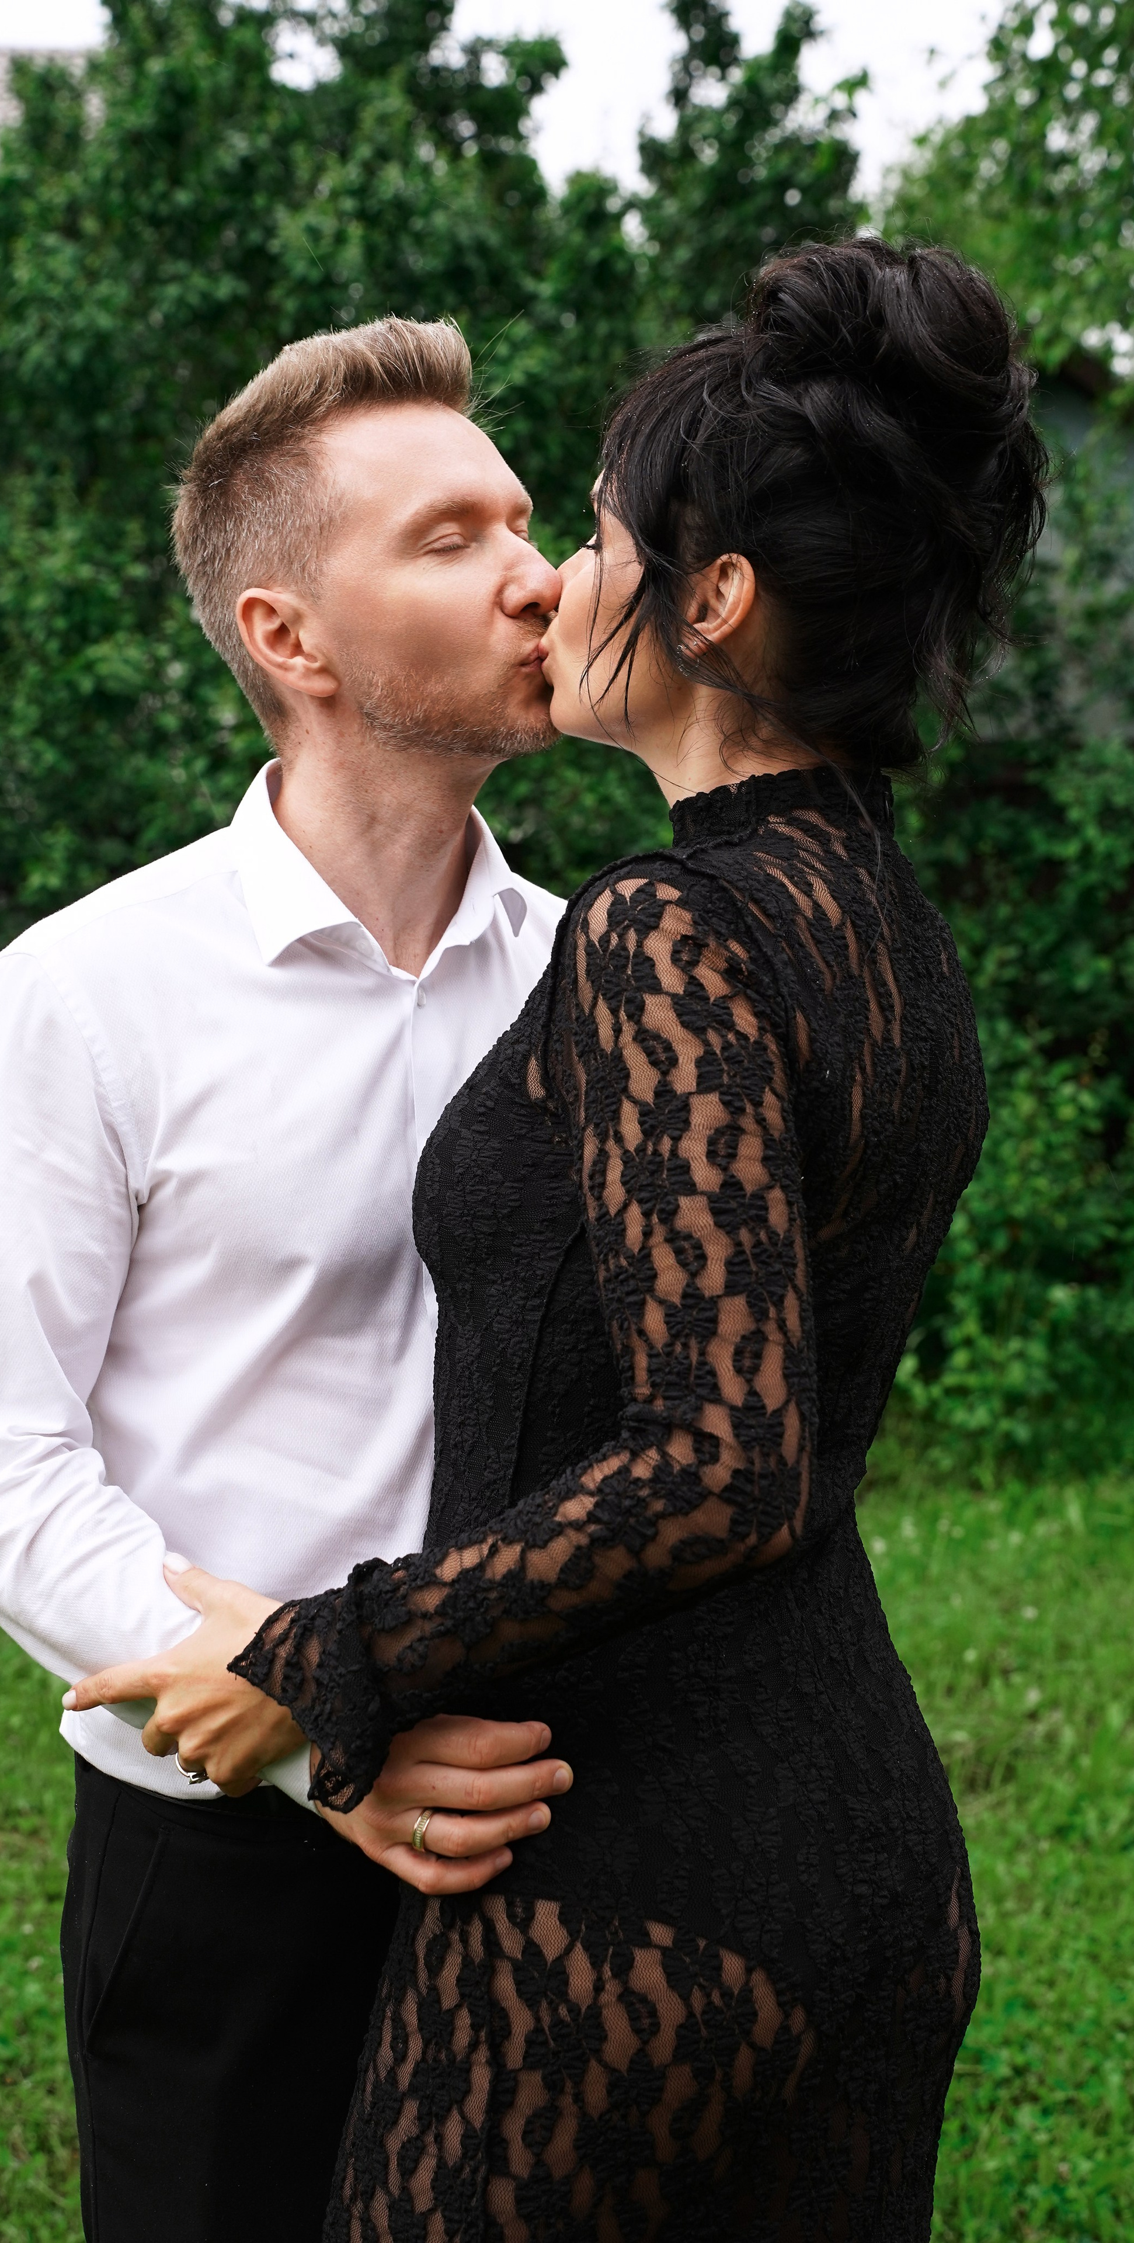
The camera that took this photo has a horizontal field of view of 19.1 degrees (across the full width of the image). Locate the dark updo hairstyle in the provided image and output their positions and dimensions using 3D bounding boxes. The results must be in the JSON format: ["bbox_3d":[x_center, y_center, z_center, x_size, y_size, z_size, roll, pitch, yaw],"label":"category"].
[{"bbox_3d":[0.142,-0.344,1.880,0.250,0.290,0.205,9,8,25],"label":"dark updo hairstyle"}]

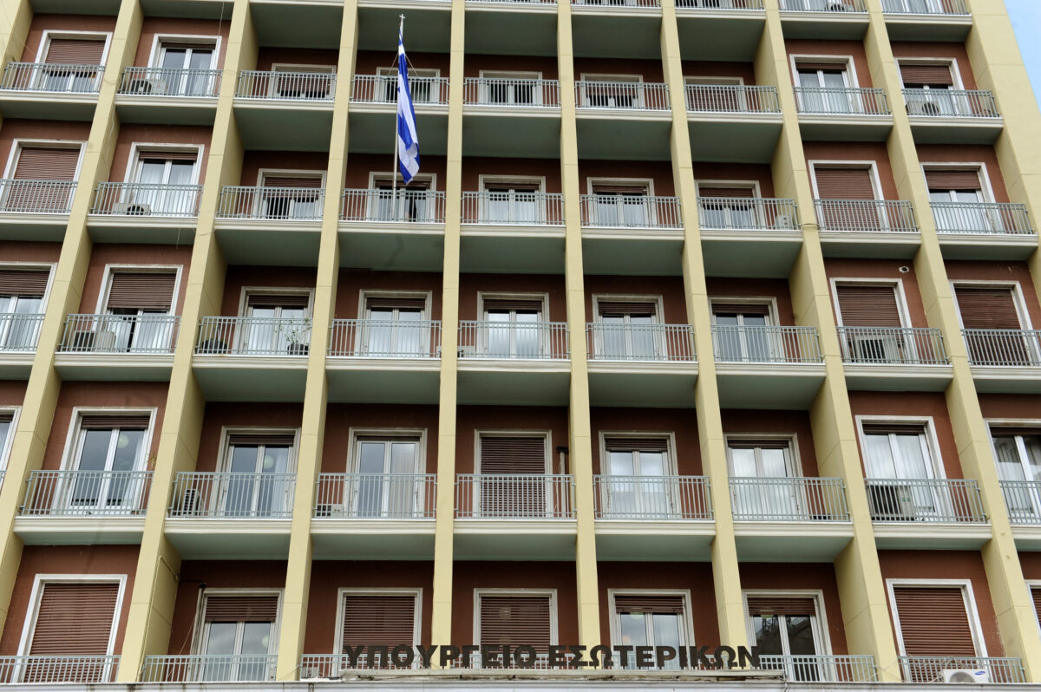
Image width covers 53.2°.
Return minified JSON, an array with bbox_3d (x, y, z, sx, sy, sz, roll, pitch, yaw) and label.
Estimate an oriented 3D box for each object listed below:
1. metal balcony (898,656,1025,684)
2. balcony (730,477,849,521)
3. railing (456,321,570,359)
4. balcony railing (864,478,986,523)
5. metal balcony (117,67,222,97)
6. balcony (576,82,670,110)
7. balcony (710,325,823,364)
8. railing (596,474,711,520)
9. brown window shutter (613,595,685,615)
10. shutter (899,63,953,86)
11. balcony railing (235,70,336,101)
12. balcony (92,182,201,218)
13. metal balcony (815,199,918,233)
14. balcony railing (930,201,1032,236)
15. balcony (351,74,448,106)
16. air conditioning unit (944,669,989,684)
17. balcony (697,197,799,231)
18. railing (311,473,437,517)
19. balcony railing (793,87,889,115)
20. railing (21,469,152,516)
[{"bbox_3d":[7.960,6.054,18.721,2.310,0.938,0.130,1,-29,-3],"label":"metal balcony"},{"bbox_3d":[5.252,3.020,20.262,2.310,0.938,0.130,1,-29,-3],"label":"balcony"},{"bbox_3d":[-0.132,-0.101,21.231,2.223,0.884,0.055,1,-29,-3],"label":"railing"},{"bbox_3d":[7.955,3.060,20.511,2.332,0.872,0.100,1,-29,-3],"label":"balcony railing"},{"bbox_3d":[-8.245,-6.241,24.610,2.390,0.925,0.080,1,-29,-3],"label":"metal balcony"},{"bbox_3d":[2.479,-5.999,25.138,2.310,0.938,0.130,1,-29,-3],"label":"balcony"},{"bbox_3d":[5.193,-0.022,21.937,2.347,0.925,0.080,1,-29,-3],"label":"balcony"},{"bbox_3d":[2.504,2.886,19.727,2.223,0.884,0.055,1,-29,-3],"label":"railing"},{"bbox_3d":[2.568,5.144,20.647,1.360,0.355,0.060,1,-29,-3],"label":"brown window shutter"},{"bbox_3d":[10.249,-6.879,26.345,1.339,0.610,0.050,1,-29,-3],"label":"shutter"},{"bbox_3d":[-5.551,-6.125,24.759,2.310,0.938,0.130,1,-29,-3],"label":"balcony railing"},{"bbox_3d":[-8.258,-3.235,23.070,2.349,0.884,0.100,1,-29,-3],"label":"balcony"},{"bbox_3d":[7.889,-2.977,23.851,2.332,0.868,0.100,1,-29,-3],"label":"metal balcony"},{"bbox_3d":[10.551,-2.912,23.856,2.357,0.925,0.080,1,-29,-3],"label":"balcony railing"},{"bbox_3d":[-2.865,-6.146,24.871,2.341,0.925,0.080,1,-29,-3],"label":"balcony"},{"bbox_3d":[7.929,6.069,18.534,0.828,0.550,0.284,1,-29,-3],"label":"air conditioning unit"},{"bbox_3d":[5.185,-2.998,23.708,2.306,0.852,0.100,1,-29,-3],"label":"balcony"},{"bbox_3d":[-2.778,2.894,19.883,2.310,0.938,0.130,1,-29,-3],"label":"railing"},{"bbox_3d":[7.655,-5.831,24.867,2.275,0.884,0.055,1,-29,-3],"label":"balcony railing"},{"bbox_3d":[-8.191,2.800,19.731,2.349,0.903,0.100,1,-29,-3],"label":"railing"}]

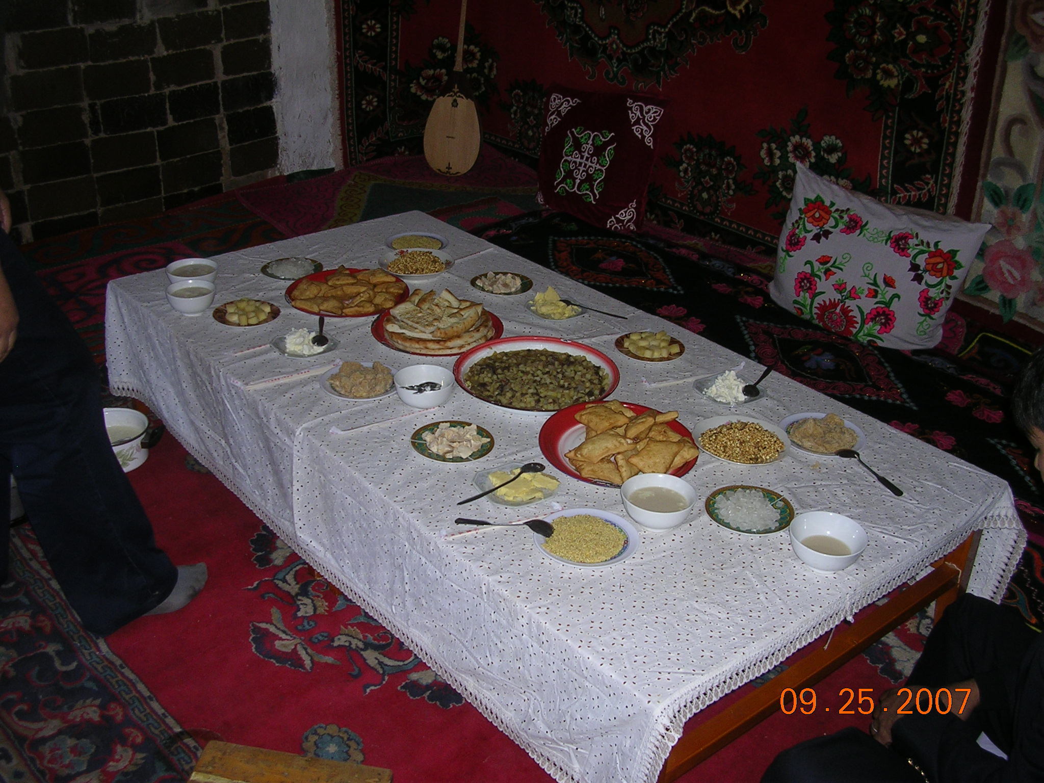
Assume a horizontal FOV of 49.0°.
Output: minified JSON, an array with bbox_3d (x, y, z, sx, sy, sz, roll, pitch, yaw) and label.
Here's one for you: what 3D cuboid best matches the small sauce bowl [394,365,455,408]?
[{"bbox_3d":[-0.202,-0.005,2.389,0.124,0.057,0.124,2,28,-1],"label":"small sauce bowl"}]

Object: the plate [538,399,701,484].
[{"bbox_3d":[0.176,0.113,2.099,0.292,0.042,0.292,2,29,-1],"label":"plate"}]

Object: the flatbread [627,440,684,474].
[{"bbox_3d":[0.251,0.131,2.142,0.078,0.030,0.098,18,38,22],"label":"flatbread"}]

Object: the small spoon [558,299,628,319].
[{"bbox_3d":[0.173,-0.200,2.802,0.184,0.022,0.038,16,31,19],"label":"small spoon"}]

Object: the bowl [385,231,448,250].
[{"bbox_3d":[-0.287,-0.391,3.134,0.171,0.034,0.171,2,28,-1],"label":"bowl"}]

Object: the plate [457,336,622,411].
[{"bbox_3d":[0.031,-0.024,2.456,0.353,0.043,0.353,2,28,-1],"label":"plate"}]

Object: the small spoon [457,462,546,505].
[{"bbox_3d":[-0.035,0.170,2.080,0.189,0.024,0.040,-20,35,-27],"label":"small spoon"}]

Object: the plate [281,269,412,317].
[{"bbox_3d":[-0.428,-0.231,2.825,0.303,0.032,0.303,2,28,-1],"label":"plate"}]

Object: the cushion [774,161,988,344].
[{"bbox_3d":[1.050,-0.412,3.466,0.621,0.393,0.170,27,17,37],"label":"cushion"}]

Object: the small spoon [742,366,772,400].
[{"bbox_3d":[0.492,-0.030,2.353,0.034,0.025,0.157,19,38,28],"label":"small spoon"}]

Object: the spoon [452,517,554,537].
[{"bbox_3d":[-0.030,0.223,1.894,0.166,0.025,0.034,6,29,14],"label":"spoon"}]

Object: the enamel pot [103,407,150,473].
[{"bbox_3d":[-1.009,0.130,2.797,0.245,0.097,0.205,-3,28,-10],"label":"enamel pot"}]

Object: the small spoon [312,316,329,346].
[{"bbox_3d":[-0.463,-0.139,2.630,0.039,0.025,0.166,-2,28,-8],"label":"small spoon"}]

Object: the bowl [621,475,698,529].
[{"bbox_3d":[0.230,0.194,1.937,0.121,0.058,0.121,2,29,-1],"label":"bowl"}]

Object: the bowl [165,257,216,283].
[{"bbox_3d":[-0.777,-0.264,2.708,0.120,0.058,0.120,2,29,-1],"label":"bowl"}]

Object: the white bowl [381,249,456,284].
[{"bbox_3d":[-0.261,-0.304,2.835,0.183,0.040,0.183,2,29,-1],"label":"white bowl"}]

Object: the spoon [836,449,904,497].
[{"bbox_3d":[0.629,0.144,2.080,0.034,0.025,0.150,-17,36,-31],"label":"spoon"}]

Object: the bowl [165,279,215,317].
[{"bbox_3d":[-0.748,-0.206,2.605,0.111,0.057,0.111,2,29,-1],"label":"bowl"}]

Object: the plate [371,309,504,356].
[{"bbox_3d":[-0.195,-0.136,2.662,0.305,0.032,0.305,2,28,-1],"label":"plate"}]

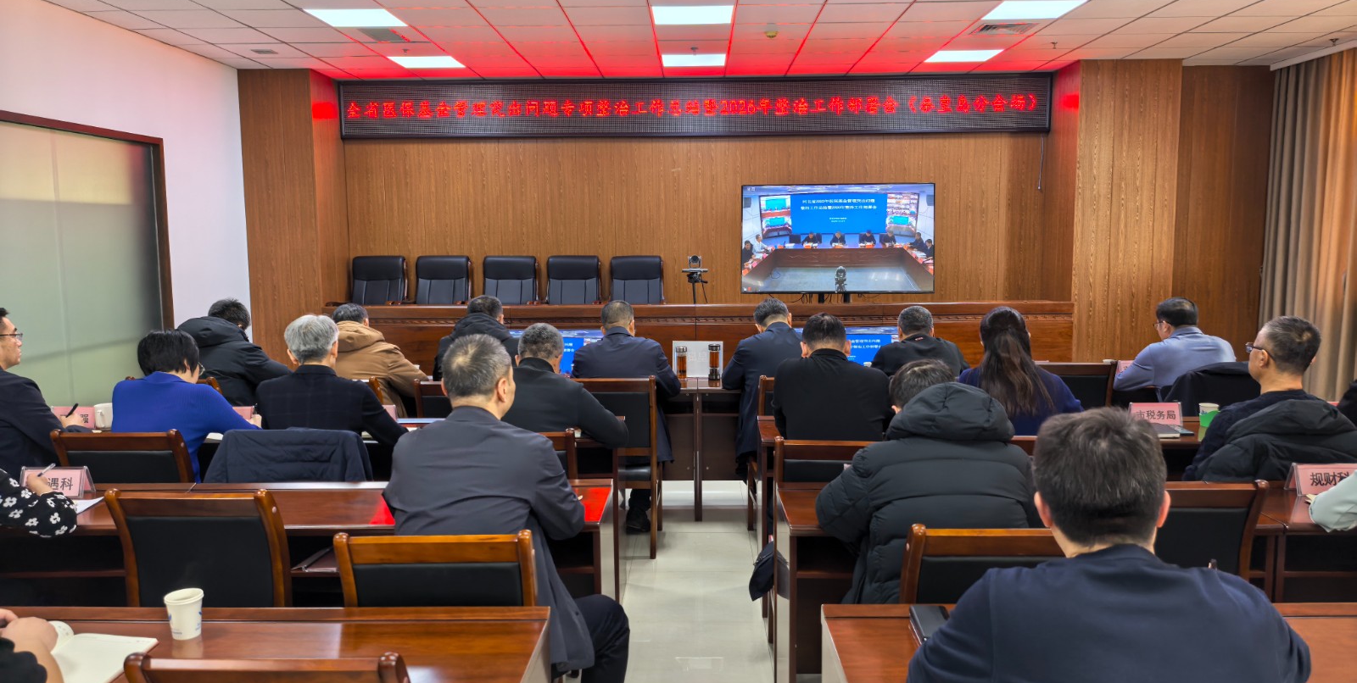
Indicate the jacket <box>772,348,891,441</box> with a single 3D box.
[{"bbox_3d":[0.588,0.369,3.615,0.500,0.670,0.460,0,7,1],"label":"jacket"}]

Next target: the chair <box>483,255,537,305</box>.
[{"bbox_3d":[-1.643,-0.255,9.063,0.610,1.120,0.660,0,6,1],"label":"chair"}]

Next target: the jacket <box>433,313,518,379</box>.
[{"bbox_3d":[-1.000,0.189,4.973,0.580,0.660,0.500,0,6,1],"label":"jacket"}]

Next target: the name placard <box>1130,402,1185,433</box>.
[{"bbox_3d":[2.134,0.321,4.217,0.215,0.105,0.090,0,7,1],"label":"name placard"}]

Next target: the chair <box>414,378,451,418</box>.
[{"bbox_3d":[-1.052,0.614,4.907,0.460,0.910,0.540,0,6,1],"label":"chair"}]

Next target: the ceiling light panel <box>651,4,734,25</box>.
[{"bbox_3d":[0.102,-2.339,6.716,0.600,0.040,0.600,0,7,1],"label":"ceiling light panel"}]

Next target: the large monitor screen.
[{"bbox_3d":[1.568,-1.008,9.245,1.900,1.080,0.080,0,6,1],"label":"large monitor screen"}]

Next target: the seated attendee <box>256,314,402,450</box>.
[{"bbox_3d":[-1.358,0.531,3.794,0.570,1.300,0.700,0,7,4],"label":"seated attendee"}]

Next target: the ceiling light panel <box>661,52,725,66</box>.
[{"bbox_3d":[0.143,-2.529,8.470,0.590,0.040,0.590,0,6,1],"label":"ceiling light panel"}]

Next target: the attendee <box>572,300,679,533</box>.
[{"bbox_3d":[-0.286,0.417,5.055,0.580,1.280,0.820,0,6,1],"label":"attendee"}]

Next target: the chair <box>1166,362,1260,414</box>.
[{"bbox_3d":[2.819,0.564,5.142,0.490,0.950,0.560,0,7,1],"label":"chair"}]

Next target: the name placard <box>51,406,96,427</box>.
[{"bbox_3d":[-2.739,0.339,4.263,0.195,0.092,0.085,0,7,1],"label":"name placard"}]

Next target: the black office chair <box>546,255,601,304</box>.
[{"bbox_3d":[-1.004,-0.236,8.904,0.600,1.120,0.660,0,7,1],"label":"black office chair"}]

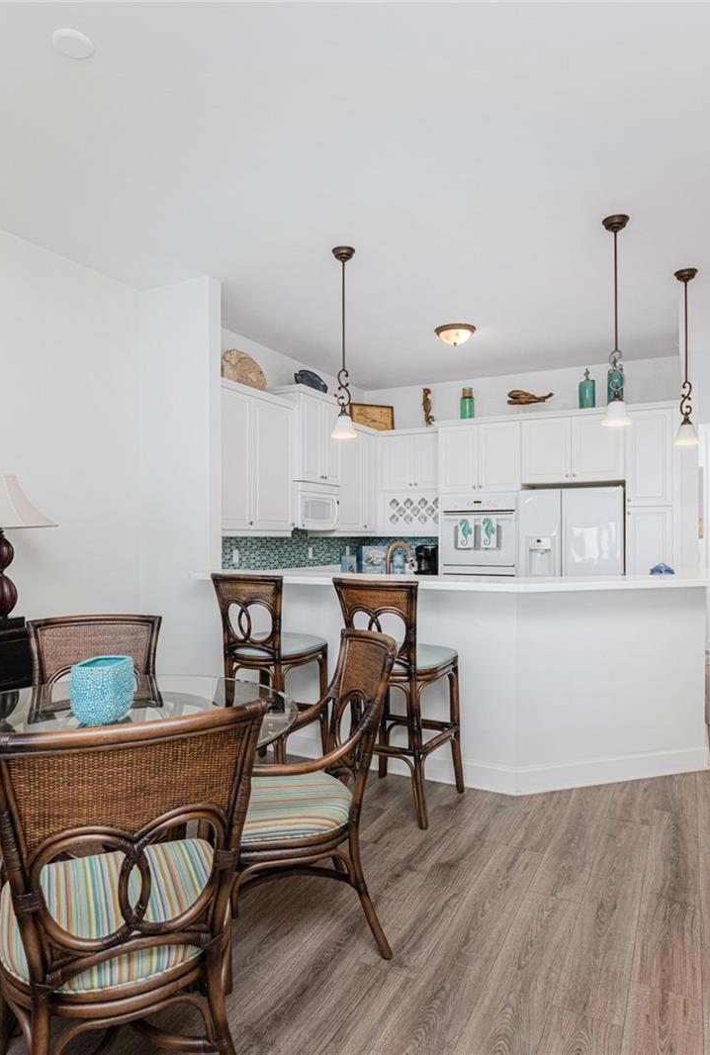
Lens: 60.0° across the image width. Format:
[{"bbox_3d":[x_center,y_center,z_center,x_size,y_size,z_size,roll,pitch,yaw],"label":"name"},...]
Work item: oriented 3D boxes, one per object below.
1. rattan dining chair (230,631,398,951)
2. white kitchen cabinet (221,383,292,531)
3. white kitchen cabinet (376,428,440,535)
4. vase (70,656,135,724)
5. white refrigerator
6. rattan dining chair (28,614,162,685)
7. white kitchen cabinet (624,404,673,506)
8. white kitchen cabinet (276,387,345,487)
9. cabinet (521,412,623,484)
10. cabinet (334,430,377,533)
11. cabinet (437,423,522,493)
[{"bbox_3d":[-0.189,0.886,2.170,0.620,0.960,0.600,0,-1,-17],"label":"rattan dining chair"},{"bbox_3d":[-0.938,-0.498,5.006,0.330,1.135,1.010,0,-1,29],"label":"white kitchen cabinet"},{"bbox_3d":[0.693,-0.508,6.910,0.830,1.200,0.360,0,-1,29],"label":"white kitchen cabinet"},{"bbox_3d":[-0.806,0.518,1.969,0.135,0.177,0.165,0,-1,7],"label":"vase"},{"bbox_3d":[2.139,0.556,5.968,0.908,1.770,0.780,-1,-1,28],"label":"white refrigerator"},{"bbox_3d":[-1.079,0.886,2.525,0.600,0.960,0.620,0,-1,-19],"label":"rattan dining chair"},{"bbox_3d":[2.739,-0.612,5.691,0.399,0.865,0.600,0,-1,29],"label":"white kitchen cabinet"},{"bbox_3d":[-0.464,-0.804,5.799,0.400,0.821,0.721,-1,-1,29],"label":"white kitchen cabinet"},{"bbox_3d":[2.160,-0.730,6.009,0.920,0.625,0.600,0,-1,29],"label":"cabinet"},{"bbox_3d":[-0.109,-0.473,6.602,0.305,1.125,0.935,-1,-1,29],"label":"cabinet"},{"bbox_3d":[1.369,-0.679,6.359,0.811,0.665,0.600,-1,-1,28],"label":"cabinet"}]

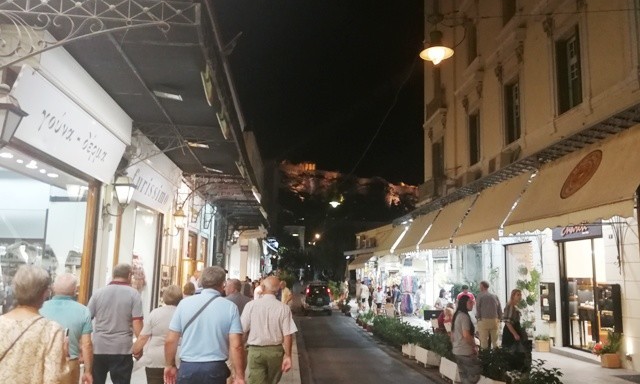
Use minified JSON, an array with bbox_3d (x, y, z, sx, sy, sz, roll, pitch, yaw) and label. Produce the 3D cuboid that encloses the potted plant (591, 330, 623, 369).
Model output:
[{"bbox_3d":[5.936,3.252,10.349,0.420,0.733,0.450,2,-9,-6],"label":"potted plant"}]

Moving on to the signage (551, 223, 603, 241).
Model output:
[{"bbox_3d":[5.896,0.890,11.493,0.140,0.420,1.830,2,-9,-6],"label":"signage"}]

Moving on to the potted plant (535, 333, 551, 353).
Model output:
[{"bbox_3d":[5.479,3.697,12.260,0.280,0.431,0.340,2,-9,-6],"label":"potted plant"}]

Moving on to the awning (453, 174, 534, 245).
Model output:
[{"bbox_3d":[4.919,0.590,14.461,0.988,1.727,3.522,2,-9,-6],"label":"awning"}]

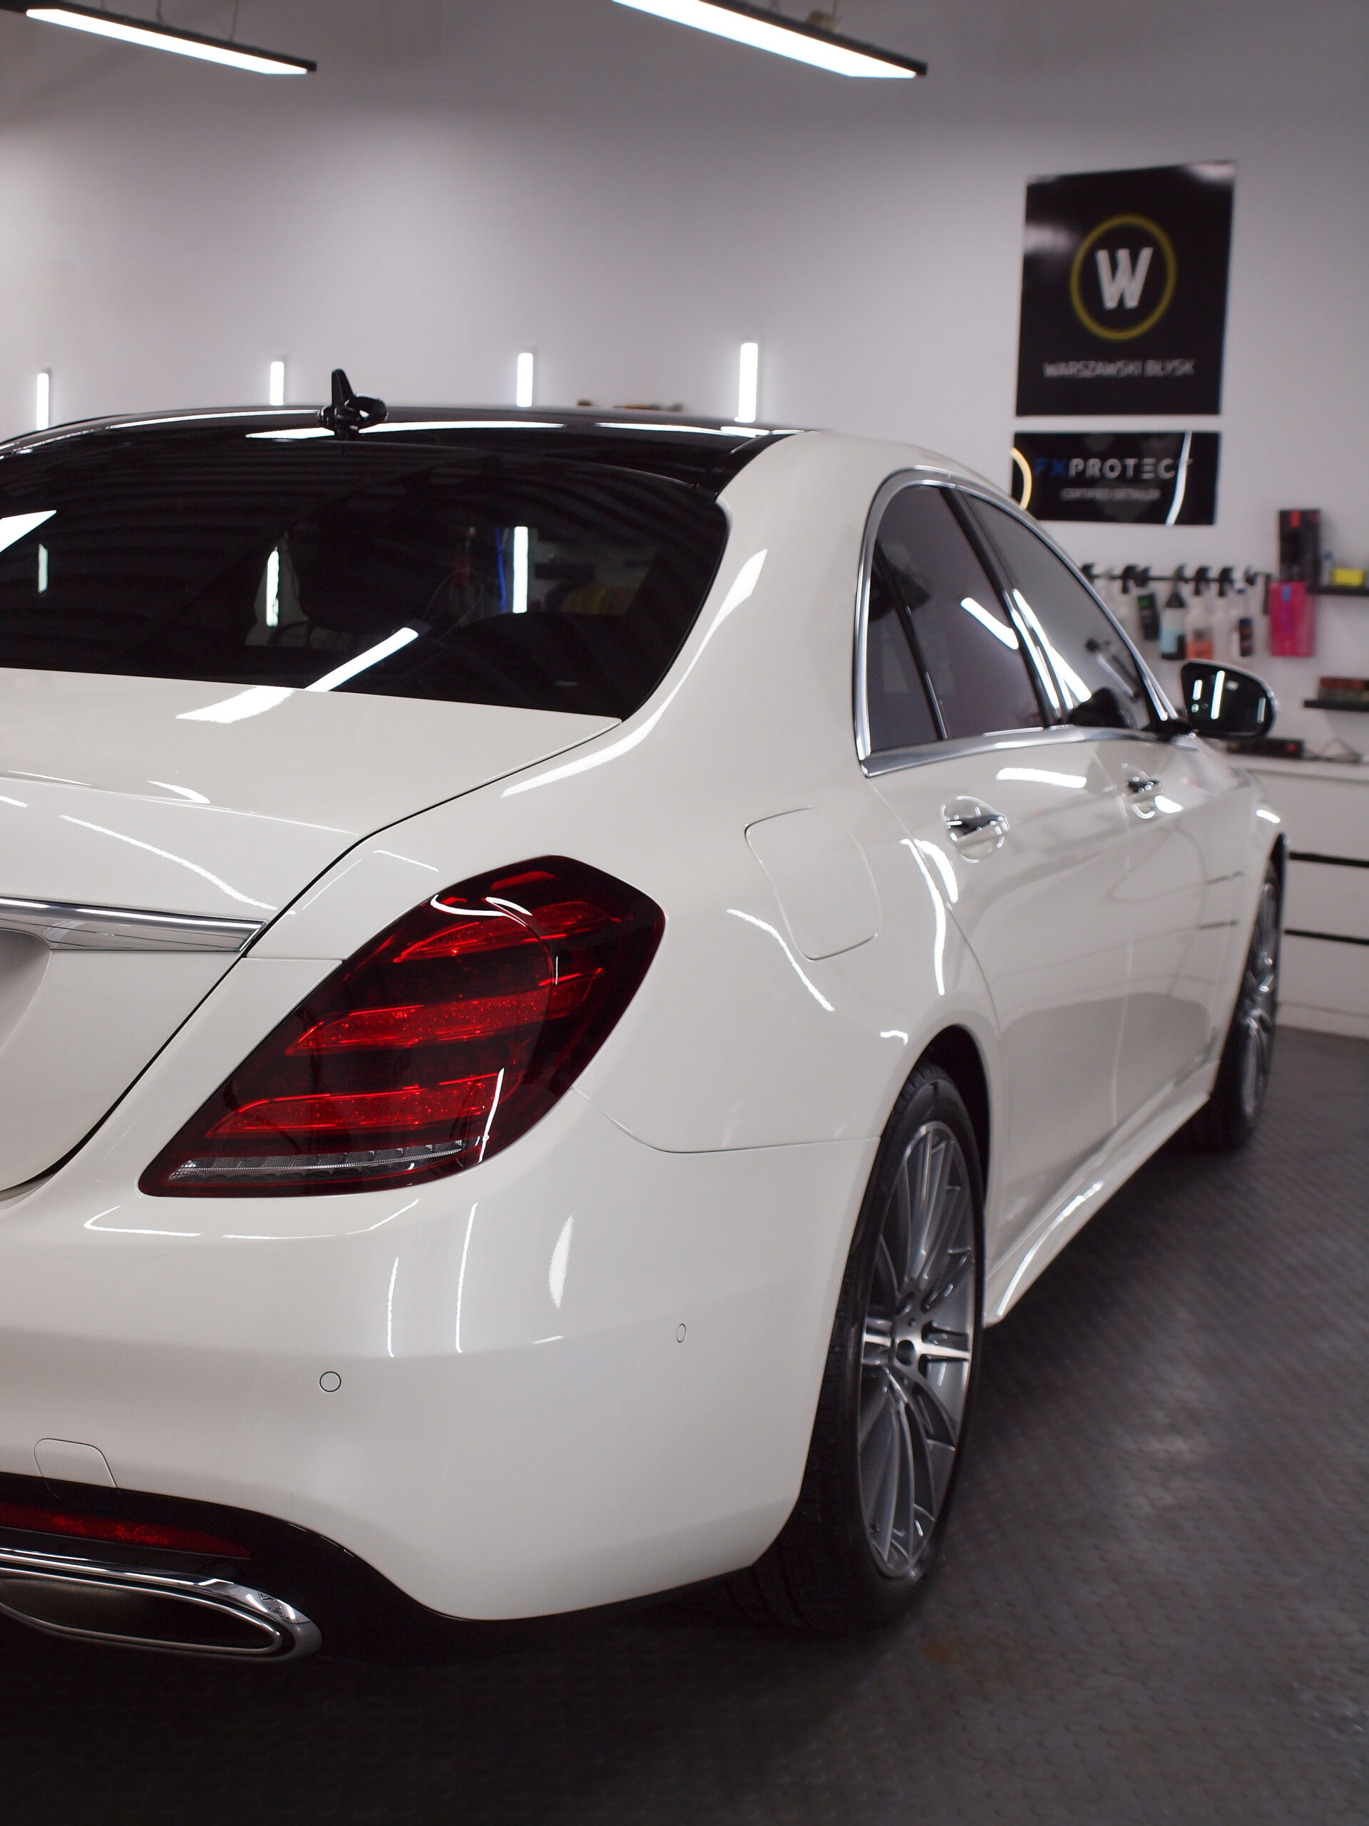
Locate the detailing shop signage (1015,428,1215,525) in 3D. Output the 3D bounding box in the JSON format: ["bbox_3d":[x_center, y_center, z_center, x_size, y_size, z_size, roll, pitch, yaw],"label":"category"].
[{"bbox_3d":[1.434,-1.461,8.493,0.786,0.301,0.020,8,9,39],"label":"detailing shop signage"}]

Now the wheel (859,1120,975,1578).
[{"bbox_3d":[0.192,0.513,3.078,0.220,0.550,0.550,5,8,20],"label":"wheel"}]

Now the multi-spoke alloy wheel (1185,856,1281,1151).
[{"bbox_3d":[1.232,0.197,5.907,0.245,0.700,0.700,5,8,20],"label":"multi-spoke alloy wheel"}]

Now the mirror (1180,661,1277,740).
[{"bbox_3d":[1.088,-0.423,5.053,0.220,0.160,0.130,5,8,20],"label":"mirror"}]

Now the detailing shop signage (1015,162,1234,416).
[{"bbox_3d":[1.454,-2.060,8.419,0.778,0.800,0.020,8,9,39],"label":"detailing shop signage"}]

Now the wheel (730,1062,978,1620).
[{"bbox_3d":[0.168,0.511,3.087,0.270,0.700,0.700,5,8,20],"label":"wheel"}]

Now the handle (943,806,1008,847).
[{"bbox_3d":[0.357,-0.104,3.071,0.045,0.045,0.205,5,8,20],"label":"handle"}]

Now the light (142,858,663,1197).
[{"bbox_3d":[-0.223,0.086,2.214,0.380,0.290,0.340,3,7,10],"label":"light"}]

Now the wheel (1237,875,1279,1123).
[{"bbox_3d":[1.251,0.199,5.900,0.200,0.550,0.550,5,8,20],"label":"wheel"}]

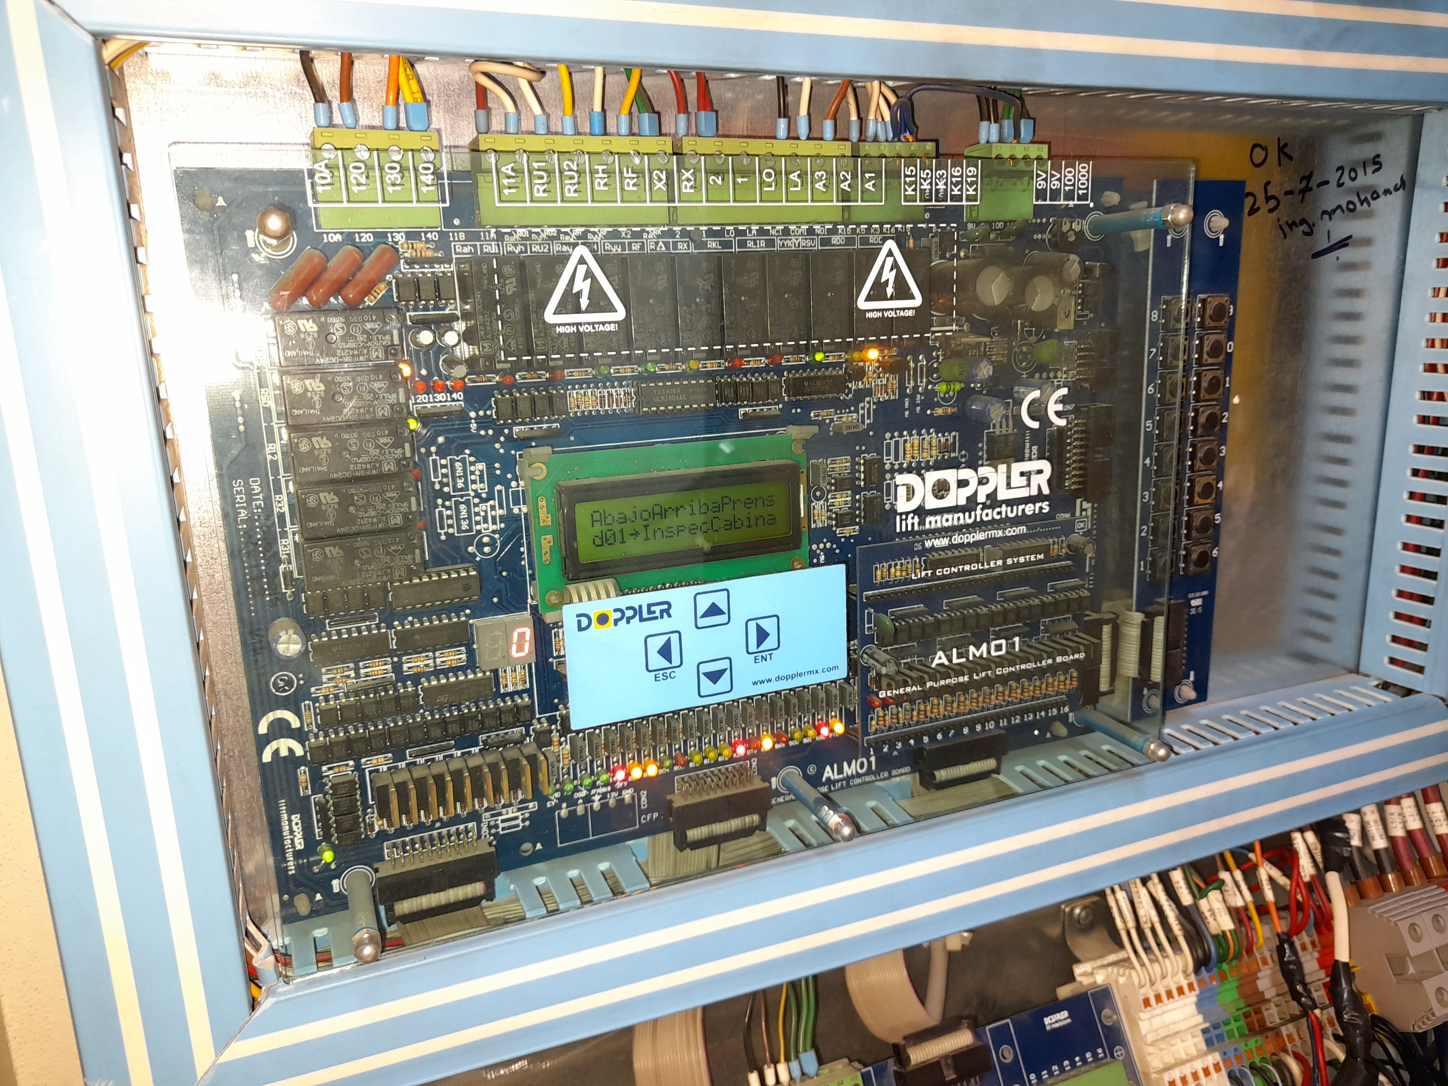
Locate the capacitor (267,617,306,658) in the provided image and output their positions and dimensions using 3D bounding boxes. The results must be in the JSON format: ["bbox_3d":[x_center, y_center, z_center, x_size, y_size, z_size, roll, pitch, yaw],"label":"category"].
[{"bbox_3d":[-0.116,0.026,0.278,0.008,0.008,0.012,-9,13,-27],"label":"capacitor"}]

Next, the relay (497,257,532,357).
[{"bbox_3d":[-0.061,-0.061,0.279,0.013,0.029,0.020,-7,13,-21],"label":"relay"}]

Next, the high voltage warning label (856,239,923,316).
[{"bbox_3d":[0.047,-0.075,0.296,0.021,0.021,0.001,-7,12,-22],"label":"high voltage warning label"}]

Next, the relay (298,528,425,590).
[{"bbox_3d":[-0.093,0.003,0.272,0.029,0.013,0.020,-7,12,-22],"label":"relay"}]

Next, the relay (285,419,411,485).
[{"bbox_3d":[-0.095,-0.024,0.267,0.029,0.013,0.020,-7,12,-22],"label":"relay"}]

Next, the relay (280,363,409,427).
[{"bbox_3d":[-0.097,-0.038,0.269,0.029,0.013,0.020,-7,13,-21],"label":"relay"}]

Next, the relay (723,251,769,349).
[{"bbox_3d":[0.002,-0.068,0.300,0.013,0.029,0.020,-7,12,-22],"label":"relay"}]

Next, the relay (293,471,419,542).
[{"bbox_3d":[-0.096,-0.010,0.275,0.029,0.013,0.020,-7,13,-21],"label":"relay"}]

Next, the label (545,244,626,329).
[{"bbox_3d":[-0.035,-0.064,0.263,0.021,0.021,0.001,-7,12,-22],"label":"label"}]

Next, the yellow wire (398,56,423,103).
[{"bbox_3d":[-0.078,-0.115,0.260,0.005,0.011,0.003,-15,16,-20],"label":"yellow wire"}]

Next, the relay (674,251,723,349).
[{"bbox_3d":[-0.010,-0.066,0.295,0.013,0.029,0.020,-7,12,-22],"label":"relay"}]

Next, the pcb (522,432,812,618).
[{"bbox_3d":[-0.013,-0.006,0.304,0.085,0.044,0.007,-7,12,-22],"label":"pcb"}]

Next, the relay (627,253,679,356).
[{"bbox_3d":[-0.023,-0.064,0.290,0.013,0.029,0.020,-7,12,-22],"label":"relay"}]

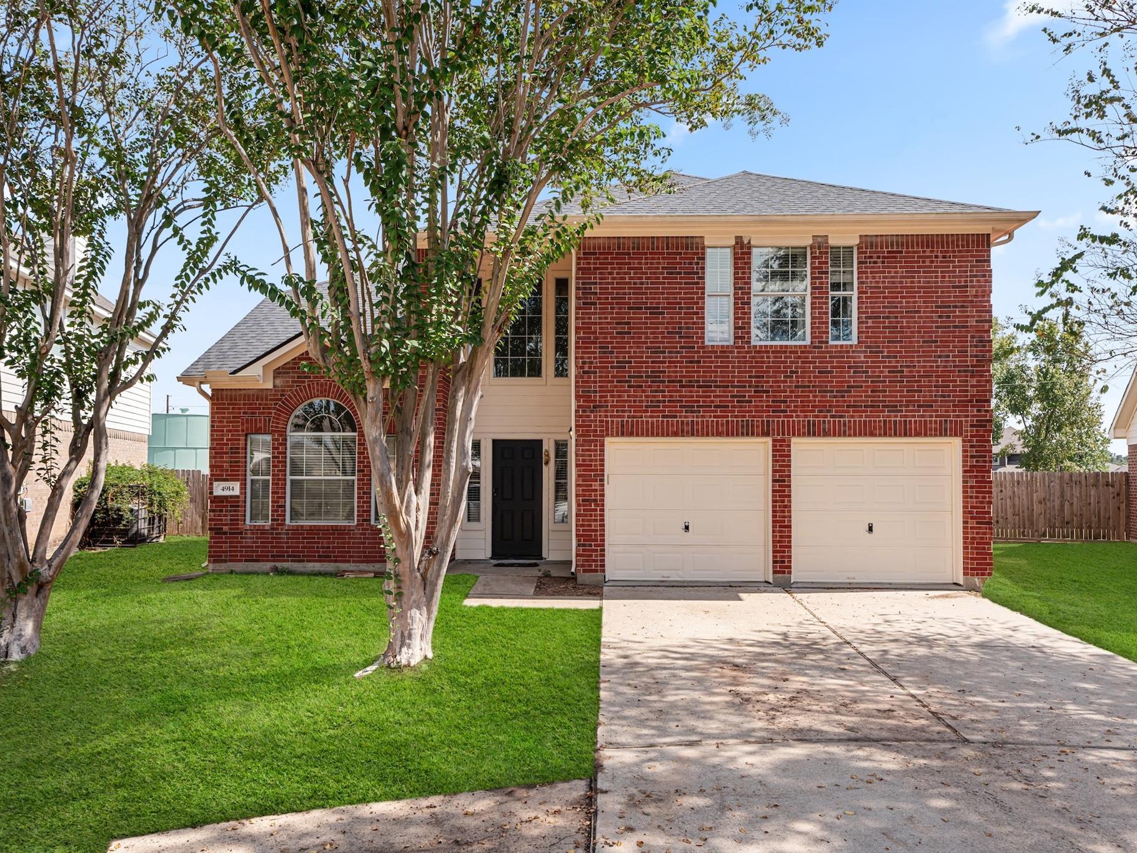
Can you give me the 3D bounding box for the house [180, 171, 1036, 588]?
[{"bbox_3d":[0.380,-1.456,18.283,13.160,8.070,11.800,0,-2,2],"label":"house"}]

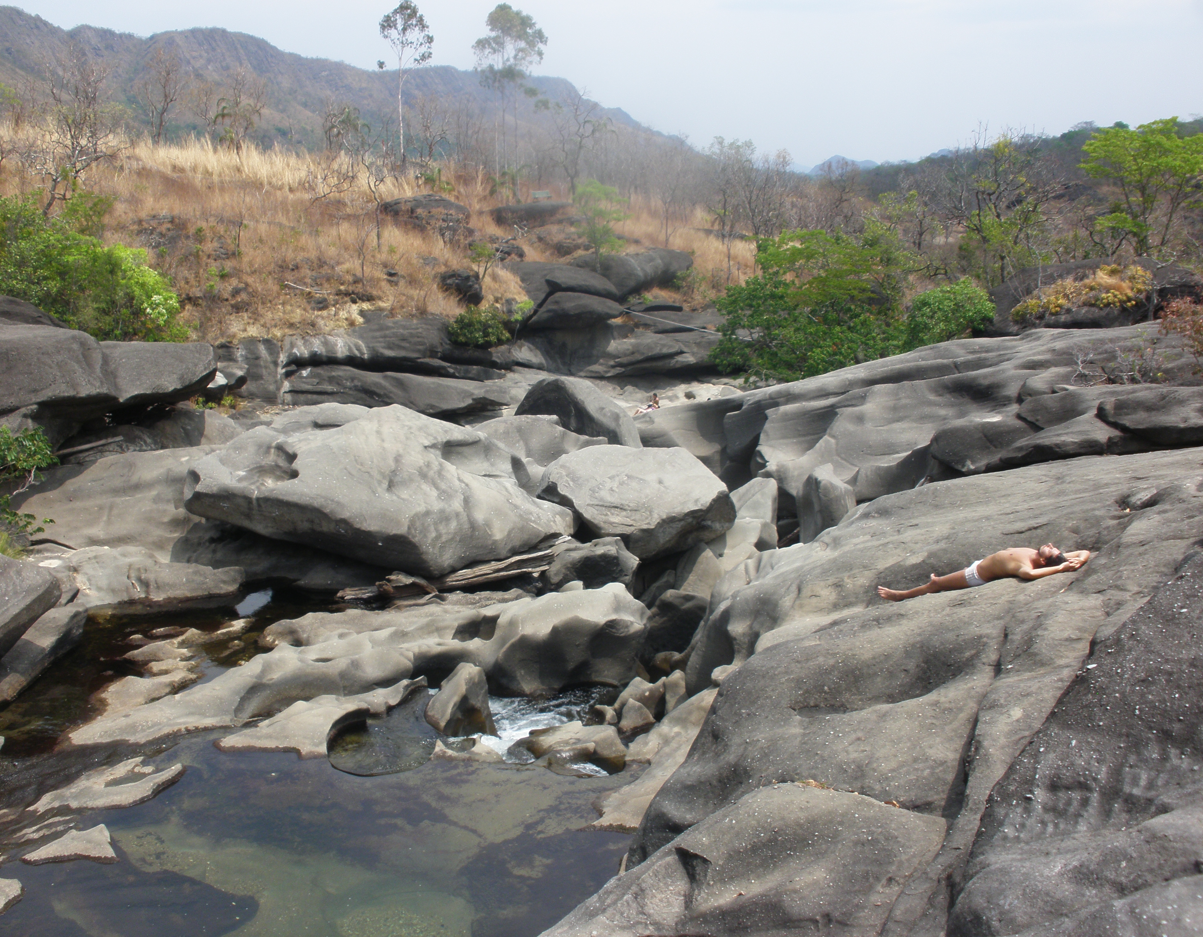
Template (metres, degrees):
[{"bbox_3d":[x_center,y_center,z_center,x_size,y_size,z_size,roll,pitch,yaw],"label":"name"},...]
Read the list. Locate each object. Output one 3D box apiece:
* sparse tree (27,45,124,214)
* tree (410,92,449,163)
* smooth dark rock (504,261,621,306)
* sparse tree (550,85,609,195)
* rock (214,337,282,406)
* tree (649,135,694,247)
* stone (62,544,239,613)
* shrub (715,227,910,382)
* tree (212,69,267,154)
[{"bbox_3d":[-23.079,-14.879,57.000,4.000,7.300,3.900,0,12,0],"label":"sparse tree"},{"bbox_3d":[-14.319,-28.193,108.000,3.000,5.900,2.800,0,10,0],"label":"tree"},{"bbox_3d":[-1.929,-9.253,65.000,5.600,2.100,4.000,0,10,0],"label":"smooth dark rock"},{"bbox_3d":[-1.487,-22.615,90.000,4.300,7.700,4.100,0,12,0],"label":"sparse tree"},{"bbox_3d":[-11.709,-3.246,43.000,2.100,2.100,1.900,0,10,0],"label":"rock"},{"bbox_3d":[4.387,-17.127,80.000,2.800,6.900,2.700,0,12,0],"label":"tree"},{"bbox_3d":[-7.800,1.885,22.500,2.900,0.850,1.600,-1,10,-8],"label":"stone"},{"bbox_3d":[8.661,-6.815,54.000,8.200,6.200,5.800,0,12,0],"label":"shrub"},{"bbox_3d":[-24.492,-24.096,88.000,3.300,5.700,3.000,0,10,0],"label":"tree"}]

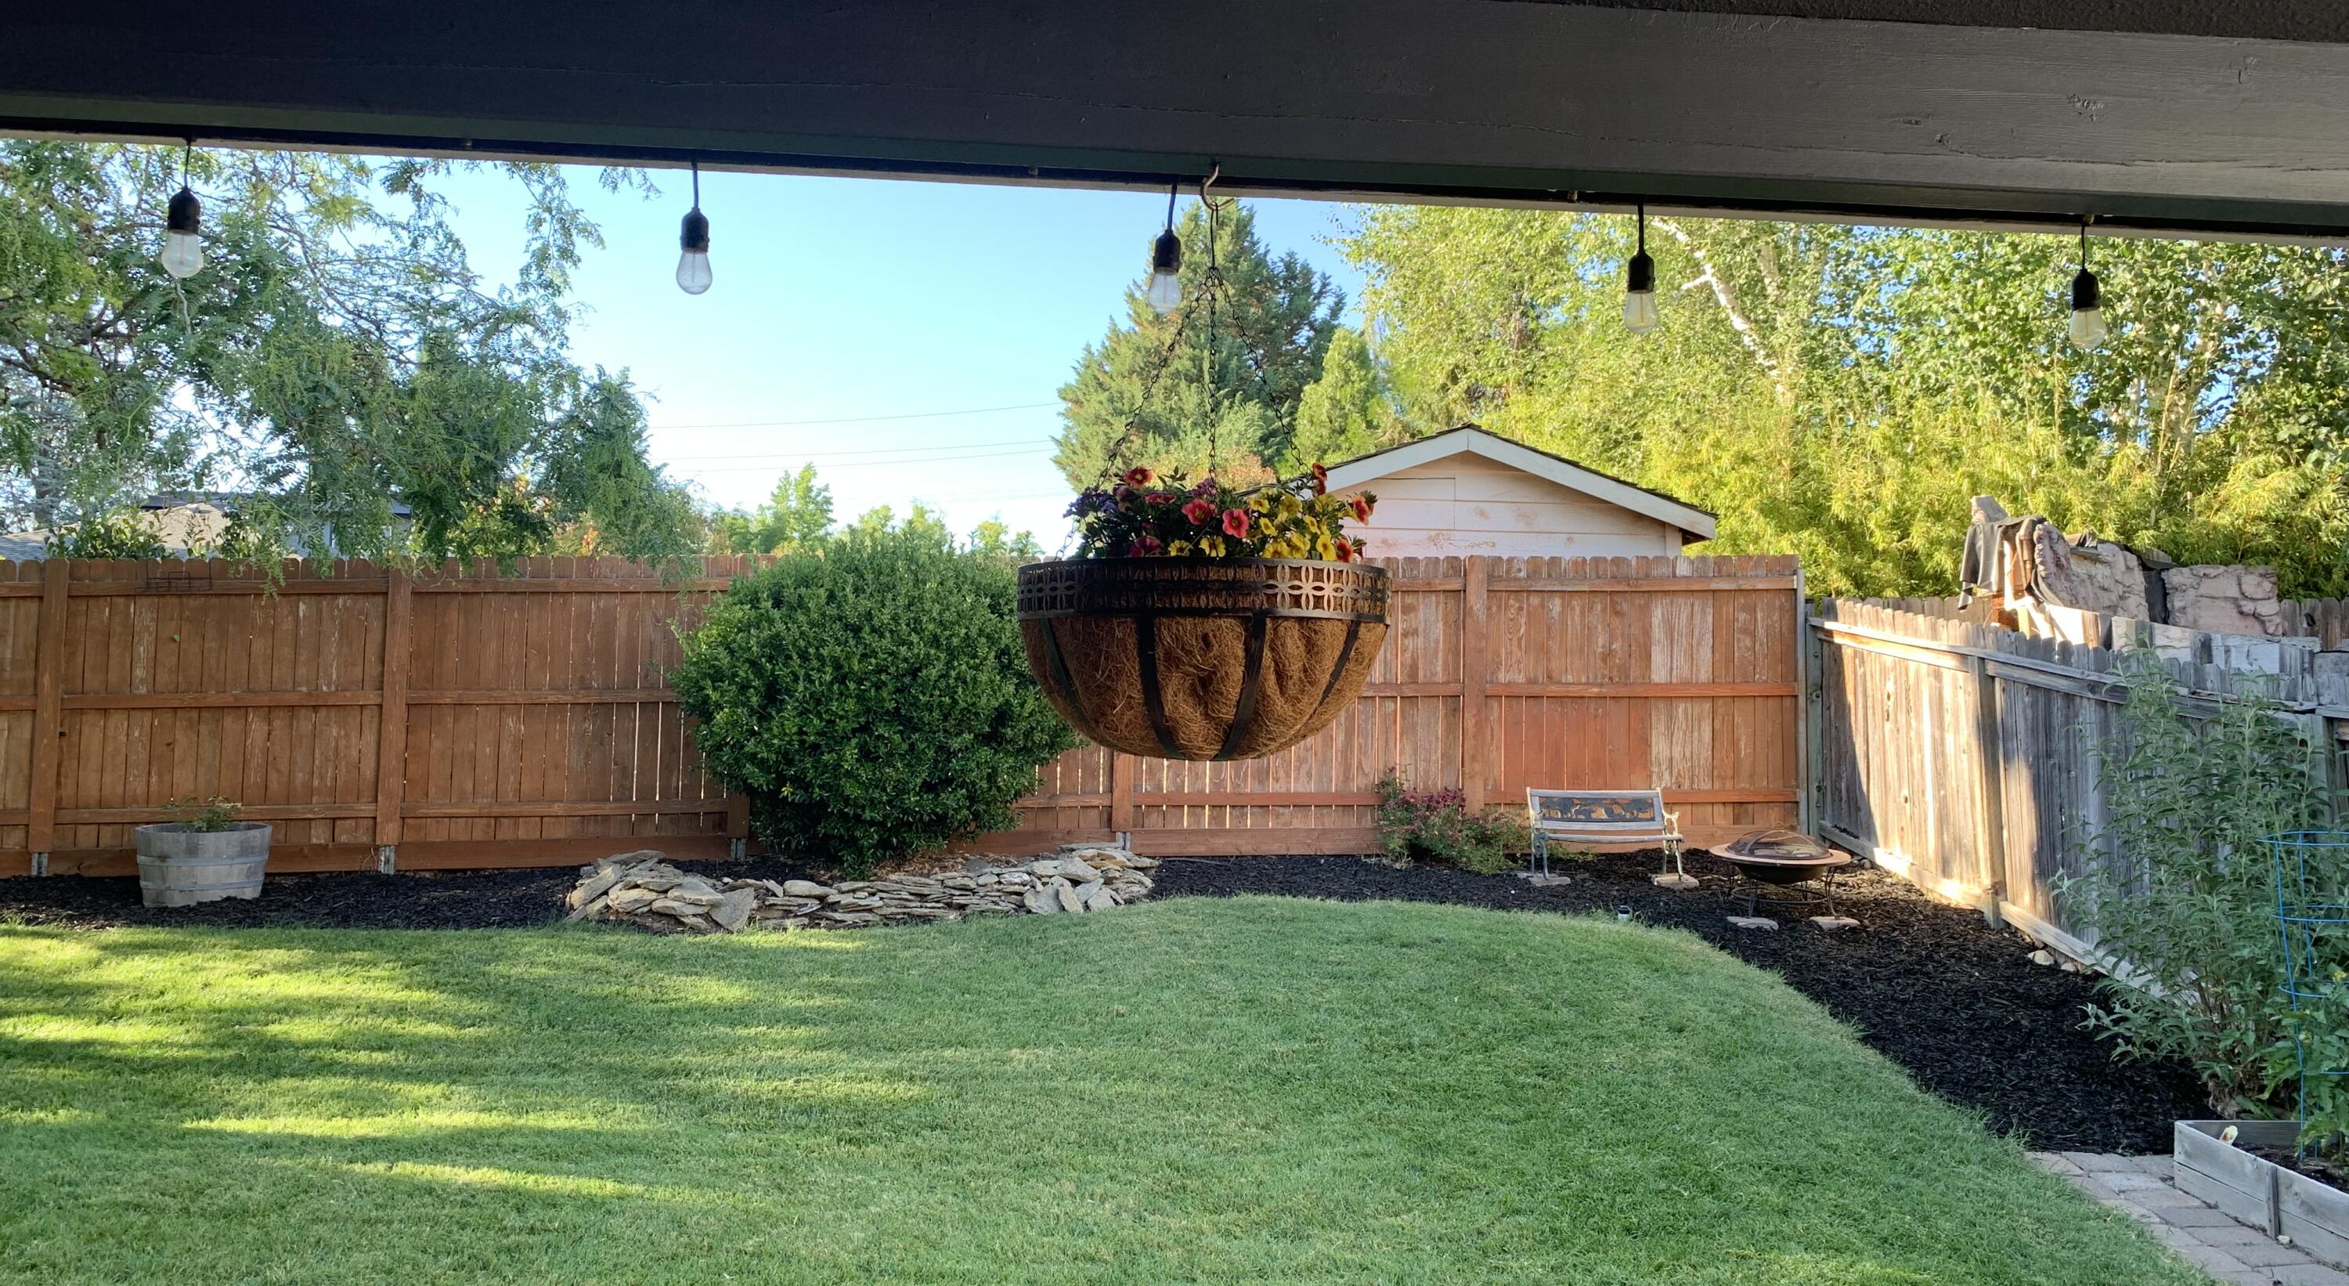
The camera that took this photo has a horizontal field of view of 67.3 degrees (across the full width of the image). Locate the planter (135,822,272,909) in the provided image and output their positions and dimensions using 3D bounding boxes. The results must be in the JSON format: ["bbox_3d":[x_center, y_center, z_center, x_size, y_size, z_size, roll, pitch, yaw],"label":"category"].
[{"bbox_3d":[-5.475,1.263,9.950,0.680,0.430,0.680,1,-2,-5],"label":"planter"}]

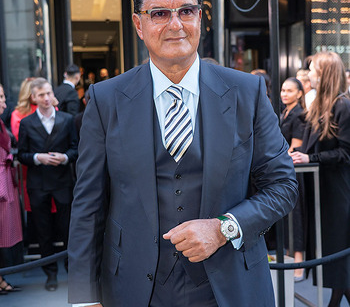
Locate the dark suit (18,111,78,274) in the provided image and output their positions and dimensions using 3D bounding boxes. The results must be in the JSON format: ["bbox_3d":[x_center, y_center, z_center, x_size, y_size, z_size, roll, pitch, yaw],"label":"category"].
[{"bbox_3d":[-1.050,0.315,4.380,0.530,1.390,0.330,-3,5,-14],"label":"dark suit"}]

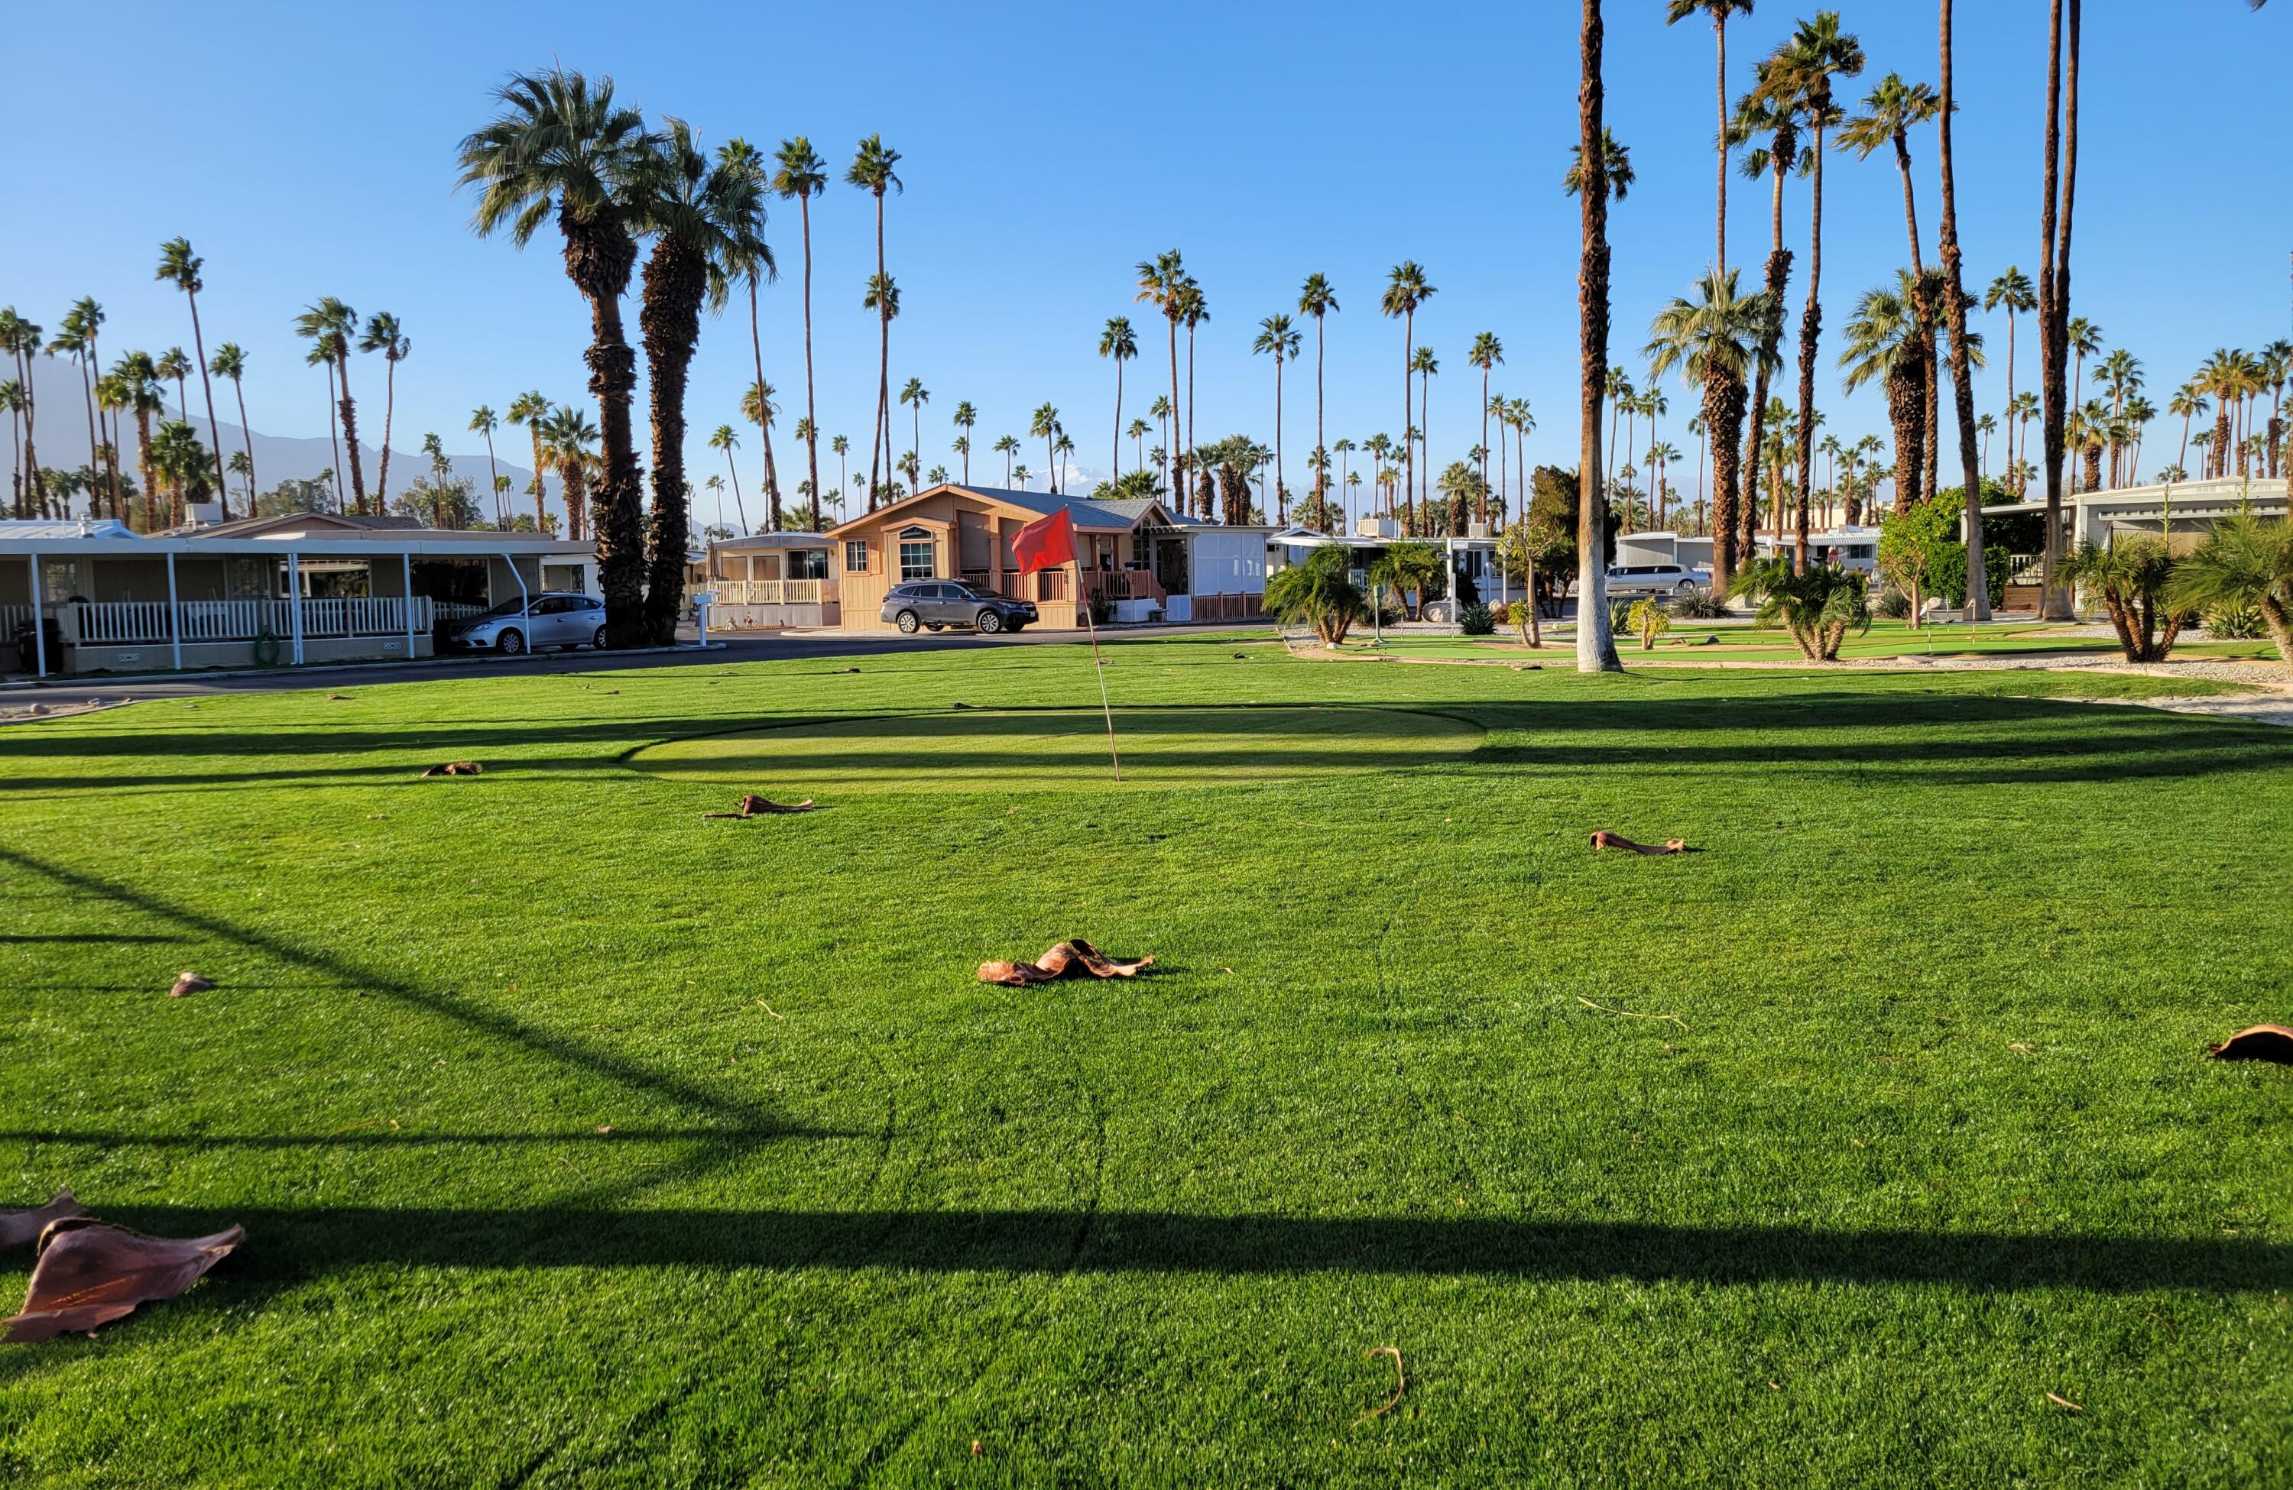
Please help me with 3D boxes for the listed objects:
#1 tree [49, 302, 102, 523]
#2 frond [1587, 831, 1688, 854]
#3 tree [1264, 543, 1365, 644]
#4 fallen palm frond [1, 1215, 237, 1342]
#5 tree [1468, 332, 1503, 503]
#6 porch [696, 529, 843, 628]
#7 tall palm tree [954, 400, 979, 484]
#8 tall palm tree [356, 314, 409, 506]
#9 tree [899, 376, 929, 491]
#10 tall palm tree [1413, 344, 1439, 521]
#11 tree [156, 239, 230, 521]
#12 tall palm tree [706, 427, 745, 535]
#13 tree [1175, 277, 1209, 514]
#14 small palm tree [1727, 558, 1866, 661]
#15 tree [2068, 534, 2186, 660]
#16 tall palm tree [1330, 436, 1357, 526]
[{"bbox_3d":[-59.454,-15.439,95.963,2.800,17.568,2.800,-1,5,0],"label":"tree"},{"bbox_3d":[2.800,0.541,9.786,0.520,0.100,0.220,-1,6,0],"label":"frond"},{"bbox_3d":[3.663,-3.219,37.285,2.160,2.110,2.100,-1,5,6],"label":"tree"},{"bbox_3d":[-2.355,1.192,3.949,0.480,0.150,0.330,-4,6,-30],"label":"fallen palm frond"},{"bbox_3d":[27.053,-22.420,136.829,2.710,20.410,2.800,0,6,11],"label":"tree"},{"bbox_3d":[-14.709,-6.438,67.500,5.000,3.600,2.800,1,6,16],"label":"porch"},{"bbox_3d":[-18.092,-24.884,175.533,2.440,20.240,2.500,-2,5,-6],"label":"tall palm tree"},{"bbox_3d":[-46.869,-17.205,105.899,3.500,18.197,3.400,-3,6,-23],"label":"tall palm tree"},{"bbox_3d":[-18.622,-20.480,138.676,2.600,18.041,2.600,-1,5,0],"label":"tree"},{"bbox_3d":[24.132,-23.790,148.450,2.200,21.080,2.400,-1,5,9],"label":"tall palm tree"},{"bbox_3d":[-49.964,-16.276,91.332,3.270,20.610,2.700,-4,6,-28],"label":"tree"},{"bbox_3d":[-42.900,-23.822,178.549,4.180,18.790,3.200,-3,6,-13],"label":"tall palm tree"},{"bbox_3d":[2.530,-16.785,95.833,2.300,18.175,2.300,-1,5,0],"label":"tree"},{"bbox_3d":[10.052,-2.092,26.595,2.040,1.590,2.100,1,6,21],"label":"small palm tree"},{"bbox_3d":[15.757,-2.350,27.503,1.900,2.018,1.900,2,6,30],"label":"tree"},{"bbox_3d":[25.813,-30.067,224.120,2.900,19.593,2.900,0,5,7],"label":"tall palm tree"}]

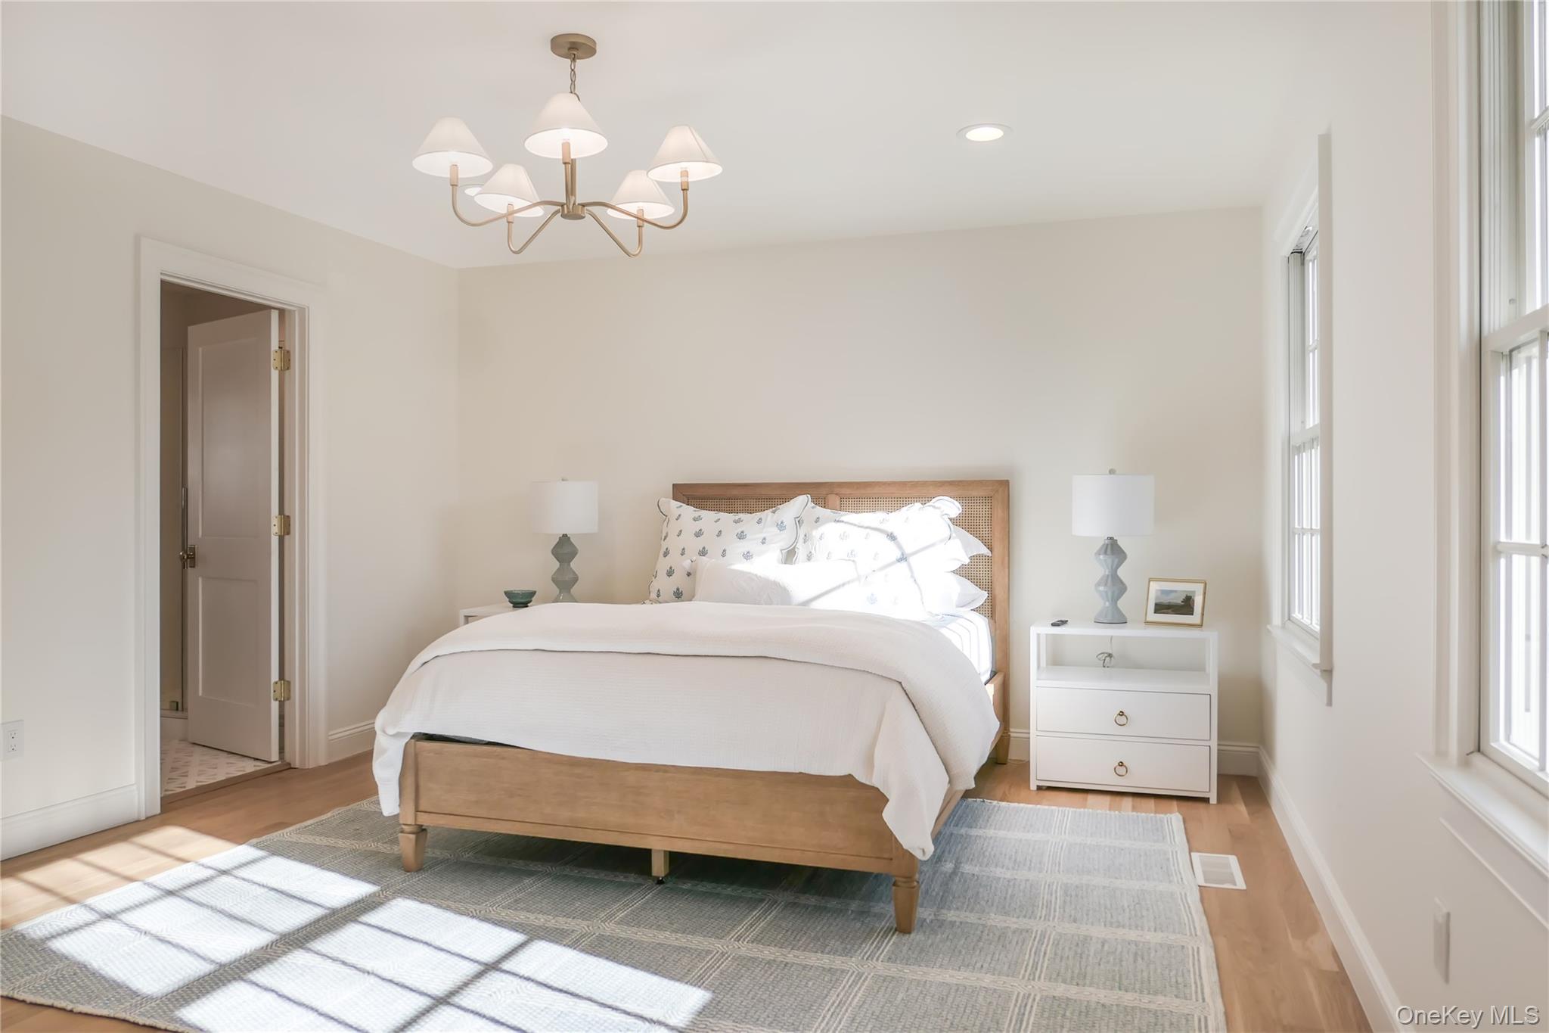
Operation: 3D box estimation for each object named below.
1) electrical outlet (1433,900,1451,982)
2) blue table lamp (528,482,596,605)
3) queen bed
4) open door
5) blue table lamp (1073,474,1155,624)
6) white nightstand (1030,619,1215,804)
[{"bbox_3d":[1.175,0.749,1.820,0.010,0.120,0.075,0,0,19],"label":"electrical outlet"},{"bbox_3d":[-1.055,0.130,5.197,0.333,0.645,0.333,0,0,0],"label":"blue table lamp"},{"bbox_3d":[-0.071,0.486,4.030,1.790,1.282,2.114,0,0,19],"label":"queen bed"},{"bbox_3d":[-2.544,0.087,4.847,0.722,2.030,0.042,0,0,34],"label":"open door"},{"bbox_3d":[1.424,0.135,4.366,0.333,0.645,0.333,0,0,19],"label":"blue table lamp"},{"bbox_3d":[1.466,0.792,4.354,0.713,0.671,0.431,0,0,19],"label":"white nightstand"}]

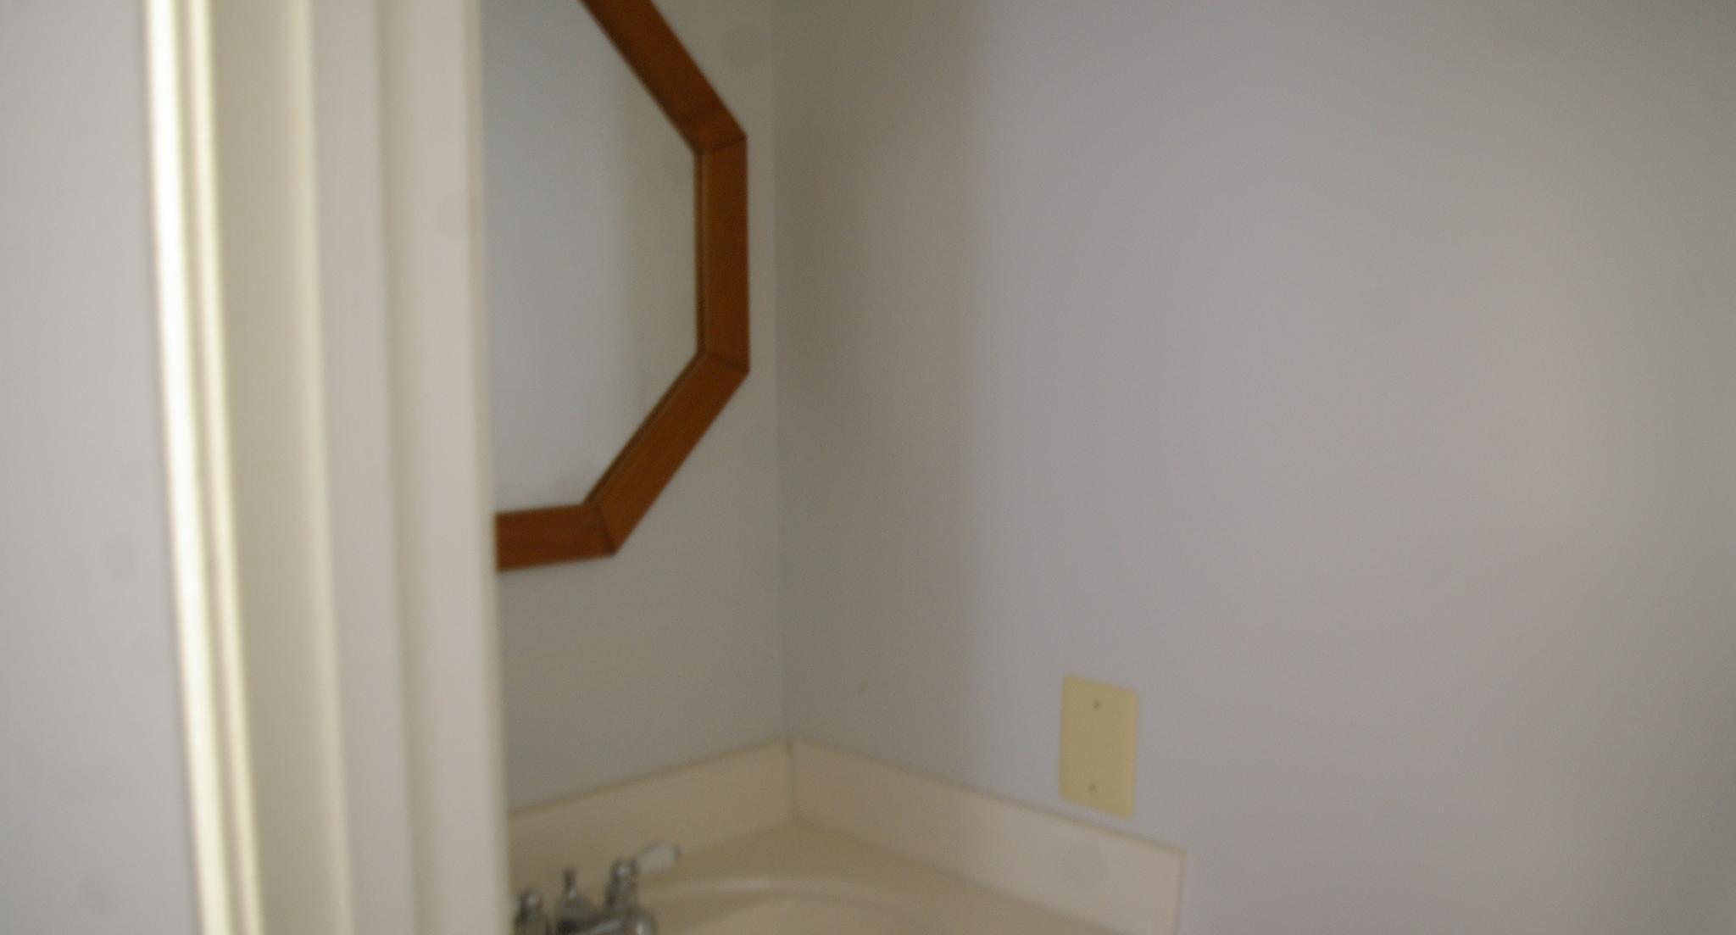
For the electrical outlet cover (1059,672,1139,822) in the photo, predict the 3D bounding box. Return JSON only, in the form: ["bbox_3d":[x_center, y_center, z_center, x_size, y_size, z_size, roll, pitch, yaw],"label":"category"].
[{"bbox_3d":[0.224,0.275,1.274,0.084,0.124,0.006,3,5,45],"label":"electrical outlet cover"}]

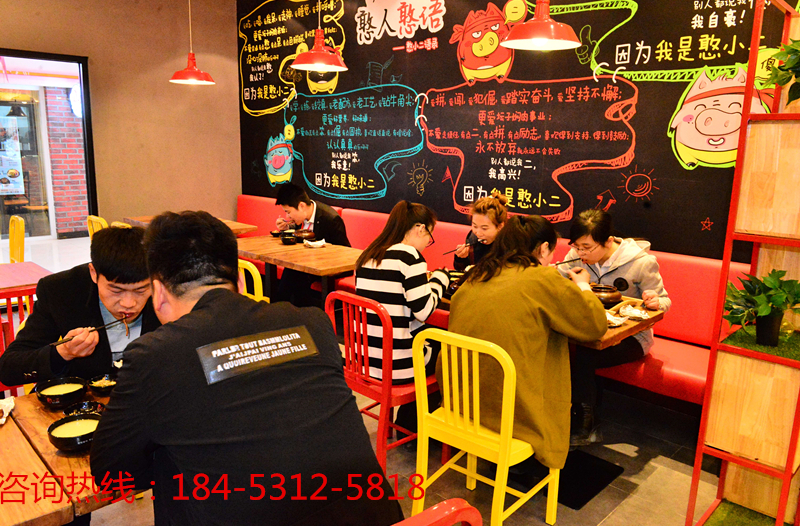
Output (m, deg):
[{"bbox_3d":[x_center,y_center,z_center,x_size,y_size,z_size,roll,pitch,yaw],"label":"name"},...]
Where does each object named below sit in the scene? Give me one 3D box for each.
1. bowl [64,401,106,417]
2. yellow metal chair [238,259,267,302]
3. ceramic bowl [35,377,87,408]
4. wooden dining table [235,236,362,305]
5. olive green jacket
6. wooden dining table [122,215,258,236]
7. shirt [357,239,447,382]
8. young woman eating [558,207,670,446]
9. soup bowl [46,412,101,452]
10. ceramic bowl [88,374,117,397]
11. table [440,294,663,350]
[{"bbox_3d":[-0.770,0.378,1.471,0.092,0.042,0.092,1,11,0],"label":"bowl"},{"bbox_3d":[-0.774,0.367,3.538,0.420,0.860,0.480,12,15,41],"label":"yellow metal chair"},{"bbox_3d":[-0.890,0.349,1.589,0.124,0.052,0.124,1,12,0],"label":"ceramic bowl"},{"bbox_3d":[-0.670,0.278,3.975,0.600,0.750,1.200,-10,16,-44],"label":"wooden dining table"},{"bbox_3d":[0.448,0.357,2.308,0.500,0.740,0.560,-10,16,-44],"label":"olive green jacket"},{"bbox_3d":[-1.749,0.035,5.043,0.610,0.750,1.200,-10,16,-44],"label":"wooden dining table"},{"bbox_3d":[0.020,0.167,2.638,0.480,0.600,0.450,-10,16,-44],"label":"shirt"},{"bbox_3d":[1.012,0.323,2.889,0.700,1.180,0.550,-8,15,-40],"label":"young woman eating"},{"bbox_3d":[-0.737,0.392,1.371,0.114,0.052,0.114,1,11,0],"label":"soup bowl"},{"bbox_3d":[-0.810,0.343,1.655,0.092,0.042,0.092,1,12,0],"label":"ceramic bowl"},{"bbox_3d":[0.506,0.528,2.892,1.200,0.750,0.700,11,15,40],"label":"table"}]

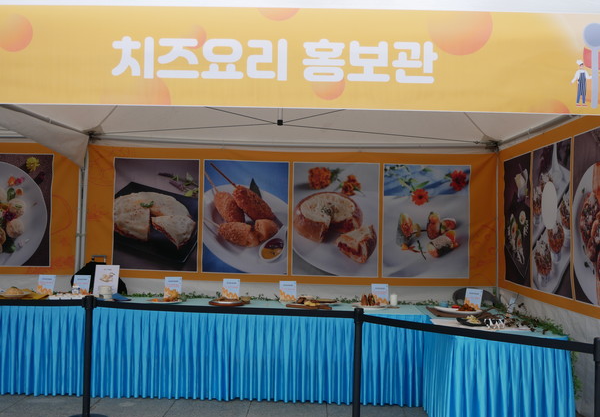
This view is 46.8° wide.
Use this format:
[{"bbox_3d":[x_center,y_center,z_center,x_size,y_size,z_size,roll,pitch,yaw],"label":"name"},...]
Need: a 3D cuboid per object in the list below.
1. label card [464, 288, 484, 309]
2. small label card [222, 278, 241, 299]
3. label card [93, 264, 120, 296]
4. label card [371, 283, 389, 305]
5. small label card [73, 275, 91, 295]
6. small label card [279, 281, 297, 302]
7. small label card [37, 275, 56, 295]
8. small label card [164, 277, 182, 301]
[{"bbox_3d":[1.510,0.802,6.020,0.150,0.205,0.050,1,-2,24],"label":"label card"},{"bbox_3d":[-0.616,0.739,6.240,0.150,0.205,0.050,1,-2,1],"label":"small label card"},{"bbox_3d":[-1.724,0.655,6.200,0.212,0.290,0.065,1,-2,0],"label":"label card"},{"bbox_3d":[0.718,0.779,6.200,0.150,0.205,0.050,1,-2,-5],"label":"label card"},{"bbox_3d":[-1.960,0.706,6.240,0.150,0.205,0.050,1,-2,1],"label":"small label card"},{"bbox_3d":[-0.105,0.756,6.220,0.150,0.205,0.050,1,-2,-4],"label":"small label card"},{"bbox_3d":[-2.271,0.702,6.220,0.150,0.205,0.050,1,-2,7],"label":"small label card"},{"bbox_3d":[-1.138,0.721,6.240,0.150,0.205,0.050,1,-2,-5],"label":"small label card"}]

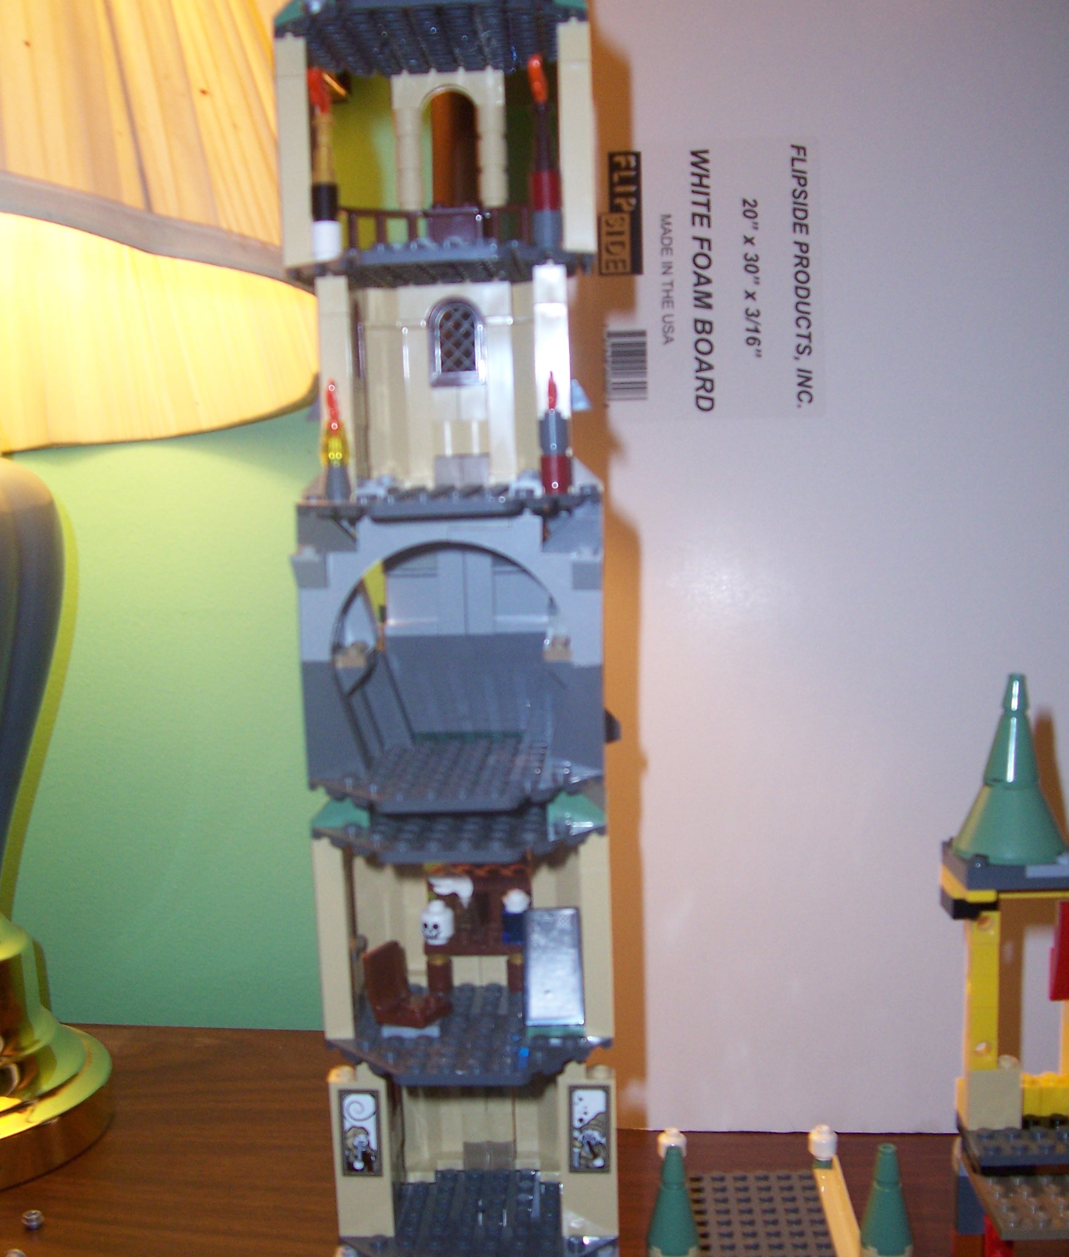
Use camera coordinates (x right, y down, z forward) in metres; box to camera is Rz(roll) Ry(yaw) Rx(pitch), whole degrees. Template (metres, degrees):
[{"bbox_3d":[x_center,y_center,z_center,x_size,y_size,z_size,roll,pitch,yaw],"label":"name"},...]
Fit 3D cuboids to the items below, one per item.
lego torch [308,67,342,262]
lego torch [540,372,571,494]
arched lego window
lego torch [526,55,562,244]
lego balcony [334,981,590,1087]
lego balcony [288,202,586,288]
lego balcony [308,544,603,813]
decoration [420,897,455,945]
[{"bbox_3d":[-0.053,-0.118,0.355,0.009,0.048,0.008,-2,8,2],"label":"lego torch"},{"bbox_3d":[0.005,-0.050,0.363,0.008,0.031,0.008,-2,8,2],"label":"lego torch"},{"bbox_3d":[-0.022,-0.083,0.404,0.016,0.026,0.008,-1,6,3],"label":"arched lego window"},{"bbox_3d":[0.002,-0.121,0.355,0.009,0.049,0.009,-1,6,3],"label":"lego torch"},{"bbox_3d":[-0.018,0.113,0.401,0.079,0.005,0.075,-1,6,3],"label":"lego balcony"},{"bbox_3d":[-0.024,-0.104,0.377,0.080,0.022,0.075,-1,6,3],"label":"lego balcony"},{"bbox_3d":[-0.021,0.010,0.388,0.080,0.068,0.076,-1,6,3],"label":"lego balcony"},{"bbox_3d":[-0.029,0.089,0.422,0.010,0.012,0.010,-2,8,0],"label":"decoration"}]

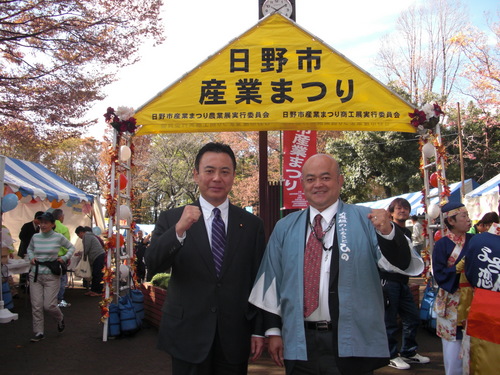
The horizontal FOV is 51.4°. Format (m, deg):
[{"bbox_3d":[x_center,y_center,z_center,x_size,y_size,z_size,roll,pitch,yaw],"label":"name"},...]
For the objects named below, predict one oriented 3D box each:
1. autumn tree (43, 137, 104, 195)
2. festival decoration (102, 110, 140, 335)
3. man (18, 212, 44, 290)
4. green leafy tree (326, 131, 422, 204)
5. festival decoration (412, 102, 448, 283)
[{"bbox_3d":[-8.162,0.388,24.047,3.600,5.800,3.400,-1,-4,0],"label":"autumn tree"},{"bbox_3d":[-1.615,0.452,6.486,0.430,2.840,0.450,-1,-4,0],"label":"festival decoration"},{"bbox_3d":[-4.581,1.414,10.927,0.420,1.680,0.520,-4,-6,38],"label":"man"},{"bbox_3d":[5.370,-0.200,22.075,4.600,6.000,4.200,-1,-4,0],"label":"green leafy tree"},{"bbox_3d":[2.275,0.407,6.536,0.400,2.780,0.450,-1,-4,0],"label":"festival decoration"}]

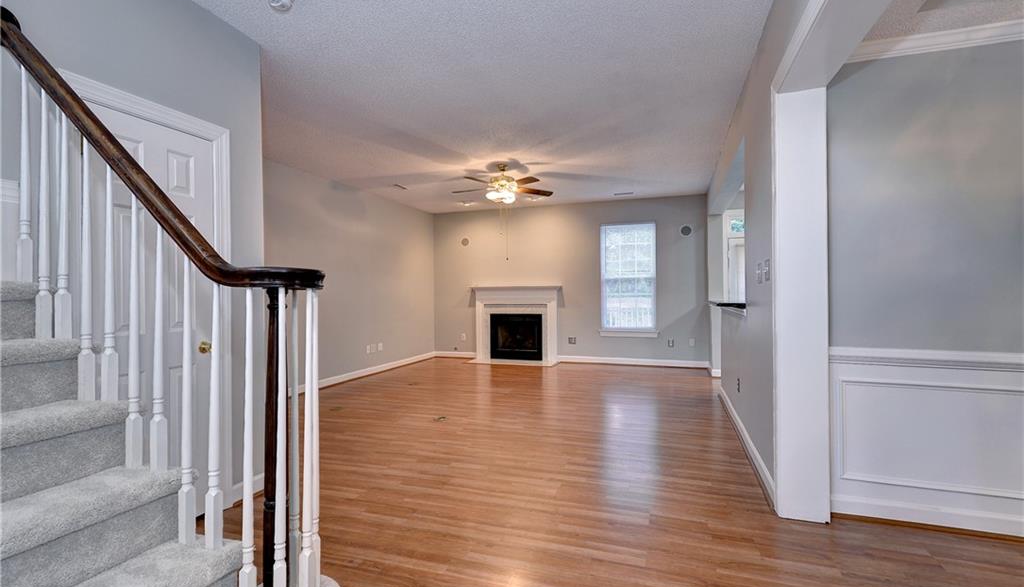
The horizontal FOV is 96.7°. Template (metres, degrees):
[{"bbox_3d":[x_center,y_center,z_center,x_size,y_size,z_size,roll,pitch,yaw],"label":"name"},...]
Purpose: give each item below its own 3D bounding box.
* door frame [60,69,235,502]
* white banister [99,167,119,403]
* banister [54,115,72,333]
[{"bbox_3d":[-1.777,0.148,2.256,0.120,2.158,0.772,0,0,19],"label":"door frame"},{"bbox_3d":[-1.405,-0.036,1.588,0.034,0.821,0.034,0,0,19],"label":"white banister"},{"bbox_3d":[-1.639,-0.245,1.669,0.034,0.827,0.034,0,0,19],"label":"banister"}]

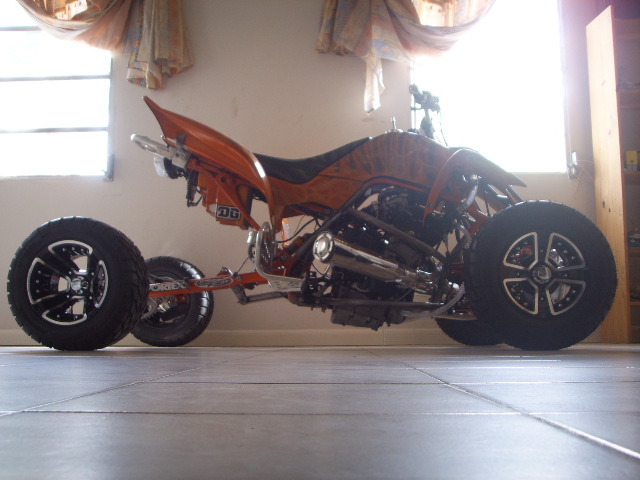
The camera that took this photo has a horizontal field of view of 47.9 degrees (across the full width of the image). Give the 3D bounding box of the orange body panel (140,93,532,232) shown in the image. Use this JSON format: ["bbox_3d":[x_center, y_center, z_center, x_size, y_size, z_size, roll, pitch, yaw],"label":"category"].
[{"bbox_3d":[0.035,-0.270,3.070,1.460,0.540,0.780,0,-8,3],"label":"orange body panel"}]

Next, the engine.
[{"bbox_3d":[0.260,0.085,2.990,0.510,0.560,0.420,0,-8,3],"label":"engine"}]

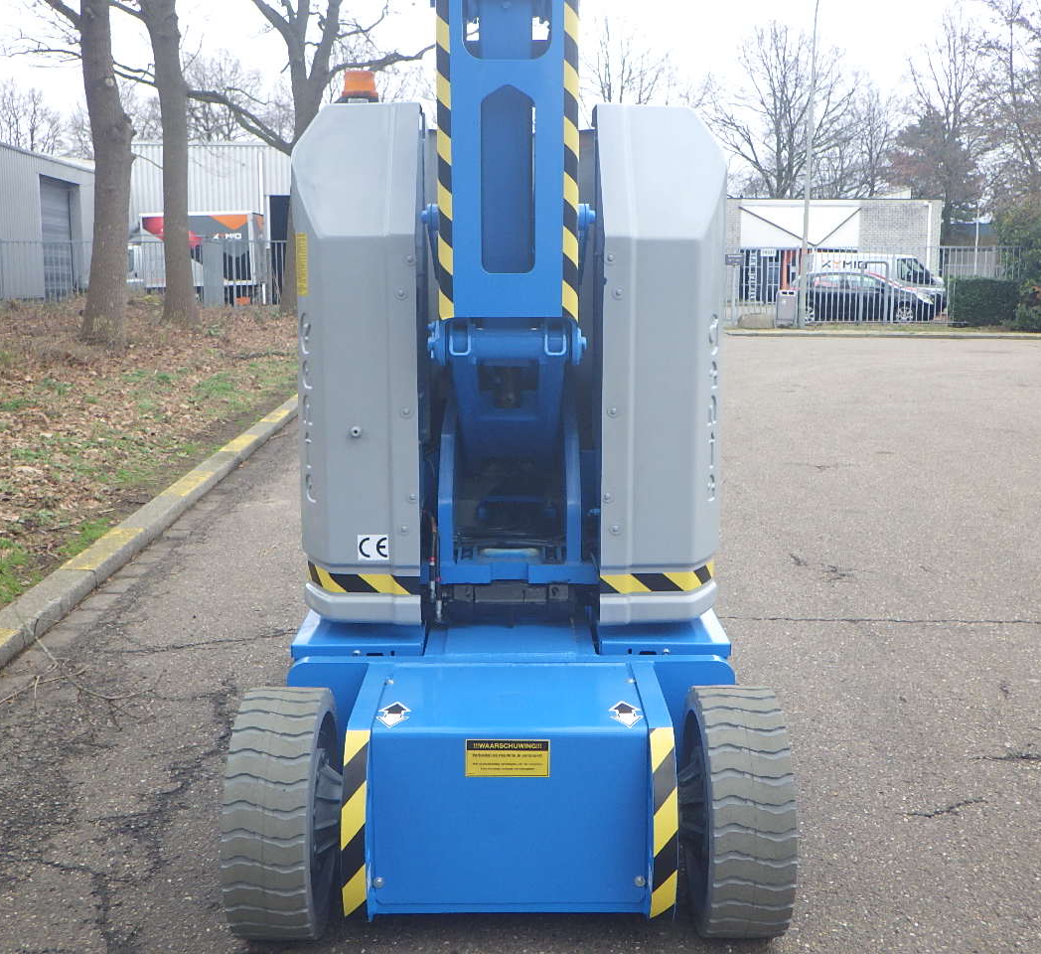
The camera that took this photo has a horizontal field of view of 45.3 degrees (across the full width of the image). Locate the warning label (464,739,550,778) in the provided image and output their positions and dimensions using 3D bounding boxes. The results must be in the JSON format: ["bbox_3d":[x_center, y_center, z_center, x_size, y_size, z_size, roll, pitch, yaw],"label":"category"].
[{"bbox_3d":[-0.028,0.601,2.666,0.182,0.085,0.003,0,-2,-1],"label":"warning label"}]

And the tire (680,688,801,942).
[{"bbox_3d":[0.485,0.762,2.875,0.180,0.559,0.559,0,10,-1],"label":"tire"}]

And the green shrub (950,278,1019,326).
[{"bbox_3d":[12.346,-4.675,33.184,1.850,1.280,1.400,0,10,0],"label":"green shrub"}]

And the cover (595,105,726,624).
[{"bbox_3d":[0.356,-0.339,3.526,0.330,1.315,0.820,0,10,-1],"label":"cover"}]

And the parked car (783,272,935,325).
[{"bbox_3d":[9.720,-5.209,35.832,4.300,1.460,1.780,2,10,12],"label":"parked car"}]

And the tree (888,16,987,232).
[{"bbox_3d":[17.150,-13.180,51.531,4.400,12.000,4.400,0,10,0],"label":"tree"}]

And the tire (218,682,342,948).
[{"bbox_3d":[-0.533,0.764,2.866,0.180,0.559,0.559,0,10,-1],"label":"tire"}]

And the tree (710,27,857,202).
[{"bbox_3d":[12.400,-15.553,60.259,7.800,13.800,7.500,0,10,0],"label":"tree"}]

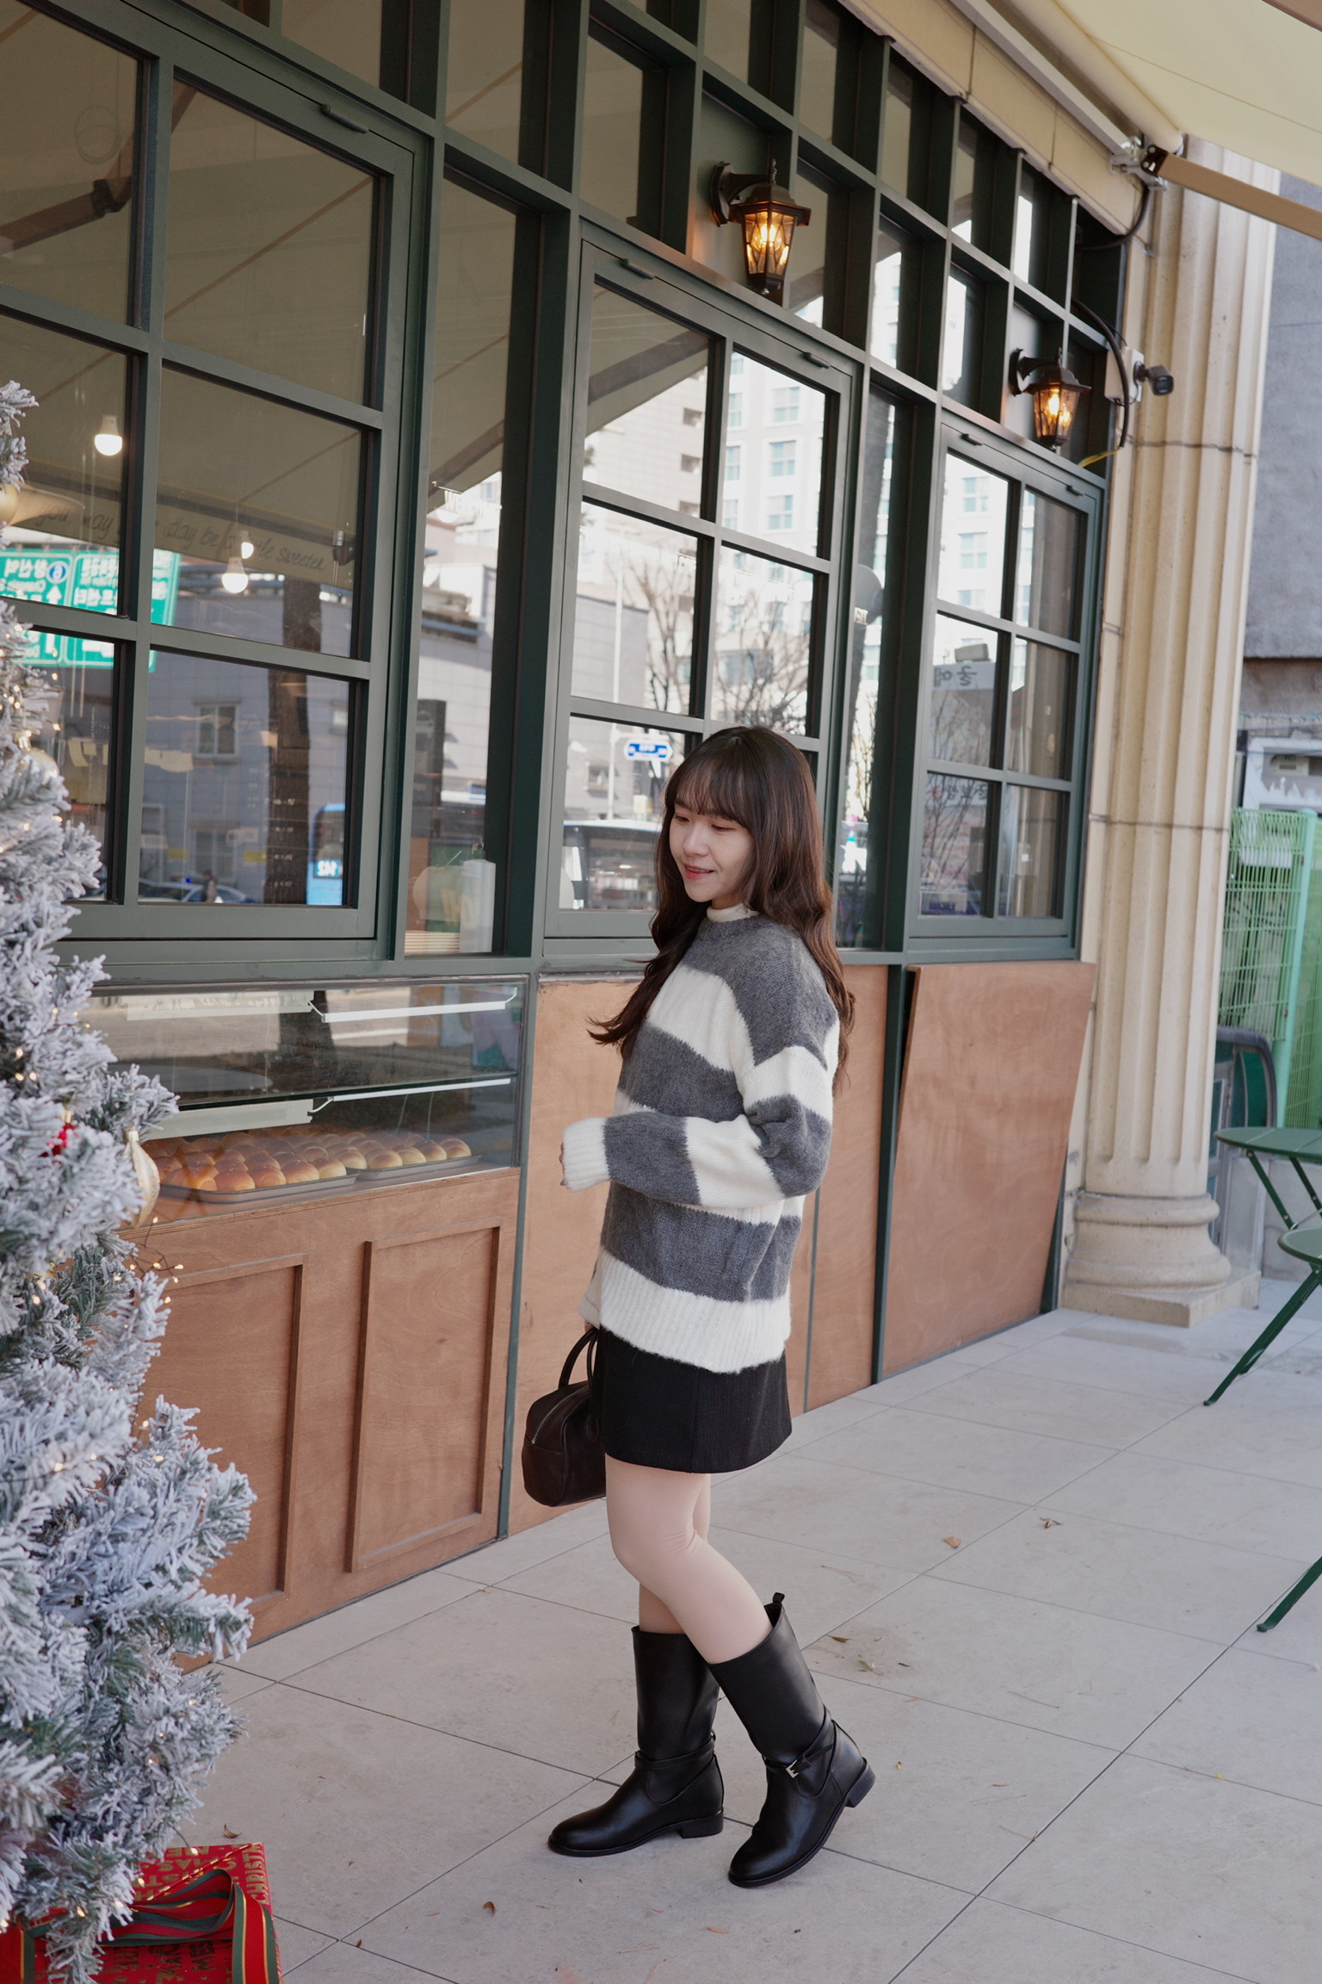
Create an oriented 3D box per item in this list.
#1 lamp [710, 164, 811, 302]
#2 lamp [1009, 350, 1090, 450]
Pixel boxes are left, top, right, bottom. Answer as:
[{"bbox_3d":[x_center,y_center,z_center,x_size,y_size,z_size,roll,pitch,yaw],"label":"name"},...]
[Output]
[{"bbox_3d":[0.219,-1.673,4.836,0.190,0.292,0.145,5,4,30],"label":"lamp"},{"bbox_3d":[1.133,-1.717,6.399,0.190,0.297,0.145,5,4,30],"label":"lamp"}]

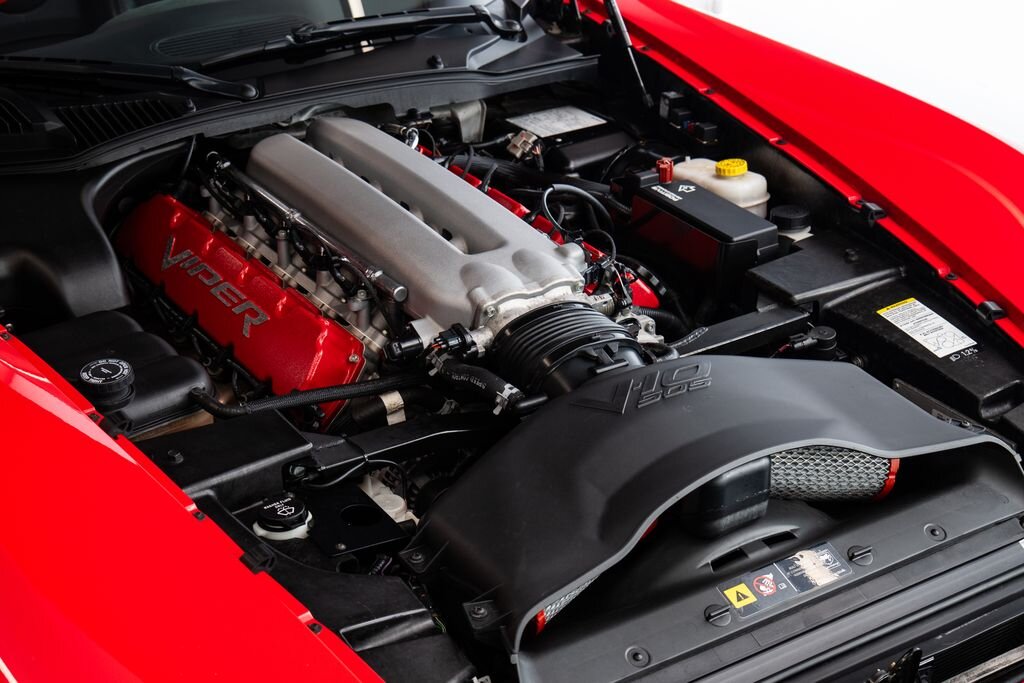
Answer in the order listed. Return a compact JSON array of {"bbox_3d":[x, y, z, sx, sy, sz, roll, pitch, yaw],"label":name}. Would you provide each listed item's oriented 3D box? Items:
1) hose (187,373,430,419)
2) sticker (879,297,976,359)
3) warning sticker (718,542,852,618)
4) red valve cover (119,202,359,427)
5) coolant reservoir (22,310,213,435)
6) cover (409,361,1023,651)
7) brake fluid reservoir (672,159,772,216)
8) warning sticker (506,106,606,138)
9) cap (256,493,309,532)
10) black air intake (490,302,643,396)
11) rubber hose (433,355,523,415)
[{"bbox_3d":[-0.227,0.058,1.637,0.255,0.038,0.028,-8,28,-15],"label":"hose"},{"bbox_3d":[0.492,-0.016,1.755,0.065,0.002,0.103,-16,43,-29],"label":"sticker"},{"bbox_3d":[0.266,0.232,1.440,0.144,0.002,0.039,-16,52,-29],"label":"warning sticker"},{"bbox_3d":[-0.395,-0.063,1.968,0.080,0.145,0.610,19,10,-40],"label":"red valve cover"},{"bbox_3d":[-0.462,0.070,1.651,0.175,0.160,0.225,-16,31,-29],"label":"coolant reservoir"},{"bbox_3d":[0.201,0.106,1.494,0.630,0.130,0.260,-16,31,-29],"label":"cover"},{"bbox_3d":[0.296,-0.212,2.164,0.087,0.125,0.137,-16,31,-29],"label":"brake fluid reservoir"},{"bbox_3d":[0.071,-0.346,2.330,0.130,0.002,0.094,-16,31,-29],"label":"warning sticker"},{"bbox_3d":[-0.227,0.170,1.465,0.050,0.023,0.050,0,26,0],"label":"cap"},{"bbox_3d":[0.081,0.057,1.675,0.175,0.150,0.170,-16,31,-29],"label":"black air intake"},{"bbox_3d":[-0.038,0.046,1.630,0.035,0.040,0.120,-22,34,-37],"label":"rubber hose"}]

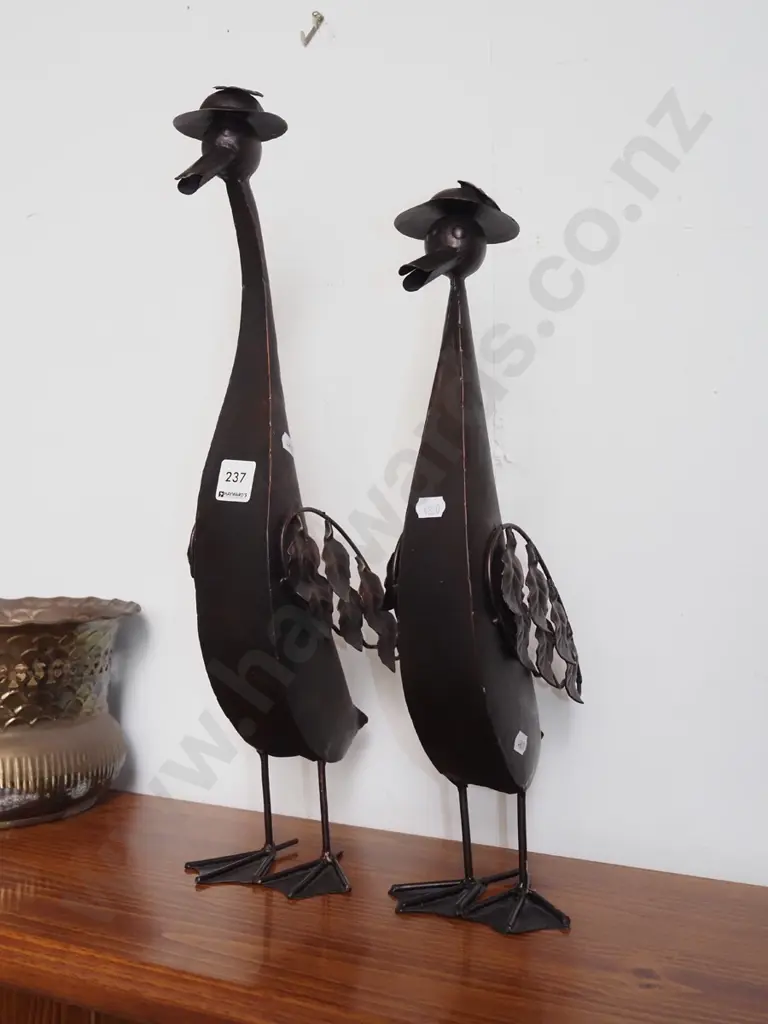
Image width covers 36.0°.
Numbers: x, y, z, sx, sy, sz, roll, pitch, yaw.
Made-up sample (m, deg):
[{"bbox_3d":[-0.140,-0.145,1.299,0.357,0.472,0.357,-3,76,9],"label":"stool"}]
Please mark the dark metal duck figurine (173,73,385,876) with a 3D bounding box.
[{"bbox_3d":[-0.089,-0.018,1.040,0.187,0.667,0.253,-1,0,32],"label":"dark metal duck figurine"}]

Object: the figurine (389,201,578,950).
[{"bbox_3d":[0.069,0.029,0.943,0.166,0.567,0.225,-1,0,31],"label":"figurine"}]

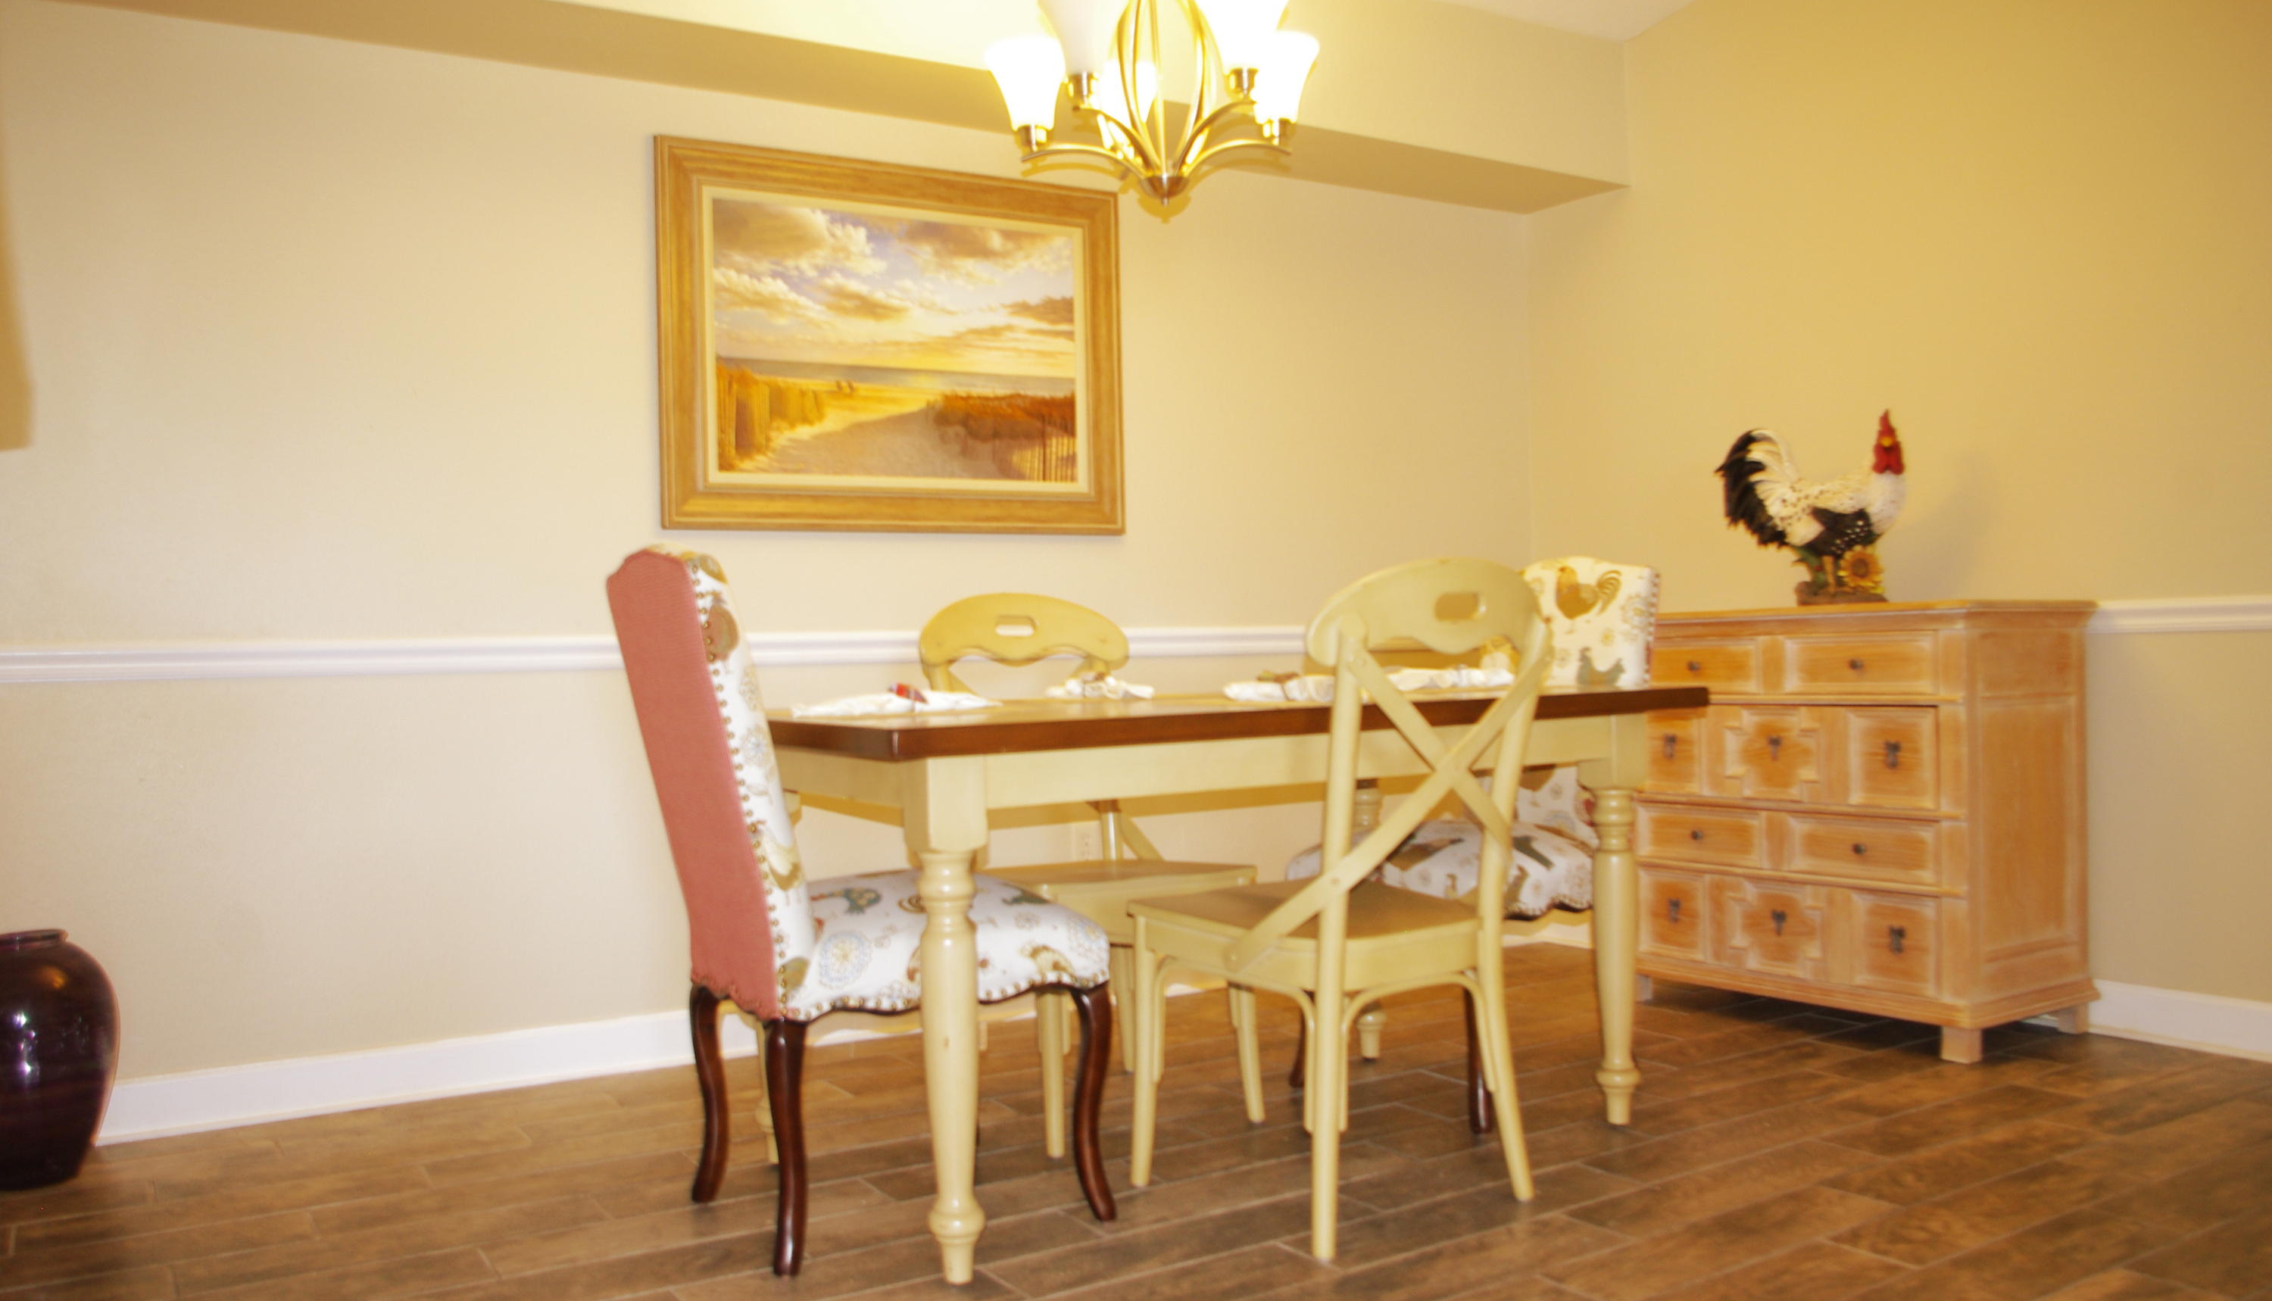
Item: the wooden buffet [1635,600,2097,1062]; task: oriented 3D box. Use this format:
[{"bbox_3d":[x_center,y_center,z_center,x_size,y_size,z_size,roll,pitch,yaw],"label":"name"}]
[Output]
[{"bbox_3d":[1.564,0.360,3.802,0.438,0.914,0.935,-1,0,-31],"label":"wooden buffet"}]

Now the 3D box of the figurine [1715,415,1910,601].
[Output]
[{"bbox_3d":[1.524,-0.302,3.838,0.170,0.425,0.459,-1,0,-37],"label":"figurine"}]

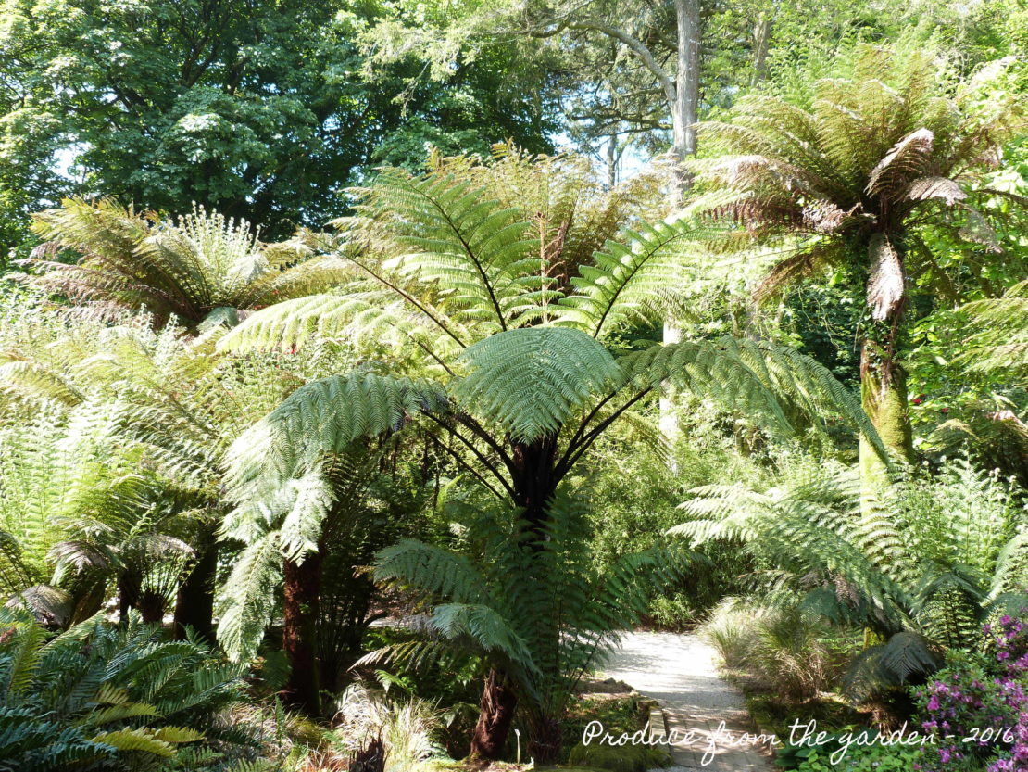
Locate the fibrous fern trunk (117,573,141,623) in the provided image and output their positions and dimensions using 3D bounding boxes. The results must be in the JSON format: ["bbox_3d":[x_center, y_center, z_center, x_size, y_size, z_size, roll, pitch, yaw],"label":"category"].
[{"bbox_3d":[-3.620,2.021,9.500,0.220,0.600,0.220,0,-2,0],"label":"fibrous fern trunk"}]

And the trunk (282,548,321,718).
[{"bbox_3d":[-1.460,1.695,7.000,0.260,1.200,0.260,0,-2,0],"label":"trunk"}]

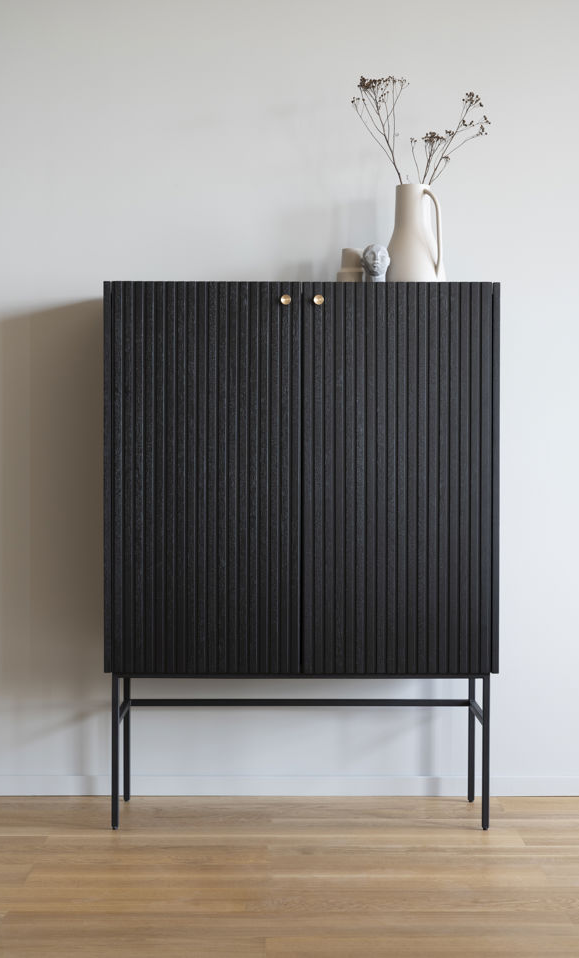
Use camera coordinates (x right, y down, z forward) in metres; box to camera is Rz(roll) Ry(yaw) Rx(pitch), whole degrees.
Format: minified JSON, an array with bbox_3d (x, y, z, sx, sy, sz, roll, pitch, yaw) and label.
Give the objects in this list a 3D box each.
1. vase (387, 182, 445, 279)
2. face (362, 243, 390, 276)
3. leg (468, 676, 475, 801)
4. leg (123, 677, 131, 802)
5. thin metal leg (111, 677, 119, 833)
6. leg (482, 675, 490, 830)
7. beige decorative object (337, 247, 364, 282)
[{"bbox_3d":[0.334,-0.642,4.377,0.192,0.282,0.181,0,1,0],"label":"vase"},{"bbox_3d":[0.226,-0.568,4.290,0.073,0.084,0.075,0,1,0],"label":"face"},{"bbox_3d":[0.500,0.695,4.532,0.017,0.391,0.017,0,1,0],"label":"leg"},{"bbox_3d":[-0.446,0.693,4.528,0.017,0.391,0.017,0,1,0],"label":"leg"},{"bbox_3d":[-0.444,0.696,4.210,0.017,0.401,0.017,0,1,0],"label":"thin metal leg"},{"bbox_3d":[0.503,0.697,4.214,0.017,0.401,0.017,0,1,0],"label":"leg"},{"bbox_3d":[0.163,-0.556,4.375,0.072,0.110,0.072,0,1,0],"label":"beige decorative object"}]

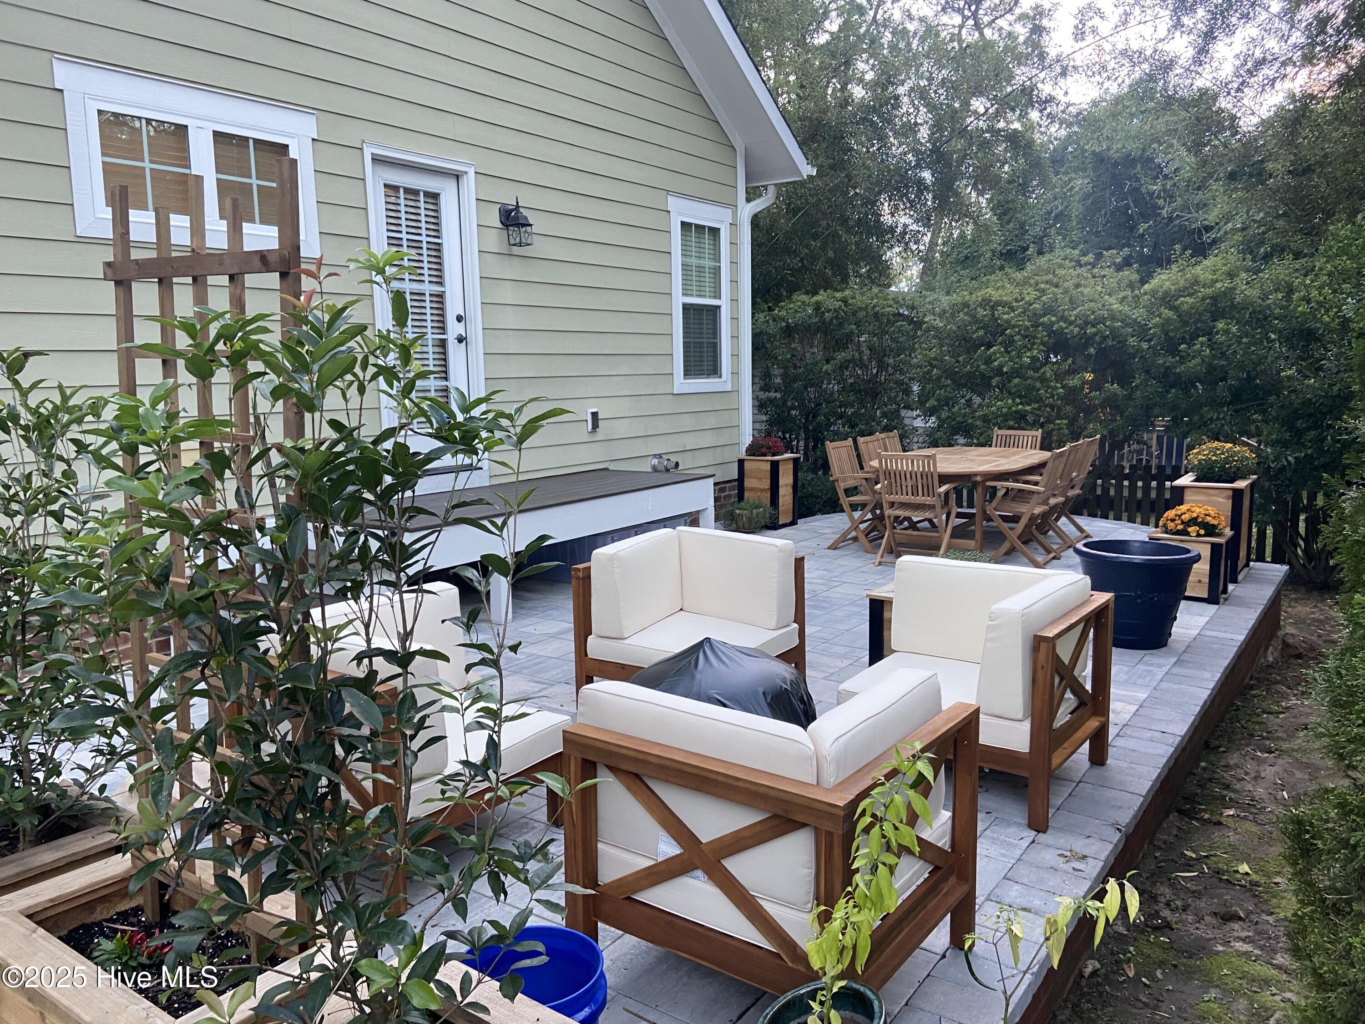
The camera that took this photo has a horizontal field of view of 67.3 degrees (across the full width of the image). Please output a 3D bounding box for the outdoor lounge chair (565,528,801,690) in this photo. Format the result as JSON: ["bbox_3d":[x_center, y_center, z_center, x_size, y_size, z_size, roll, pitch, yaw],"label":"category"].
[{"bbox_3d":[0.043,0.499,4.619,0.760,0.740,0.730,5,10,37],"label":"outdoor lounge chair"}]

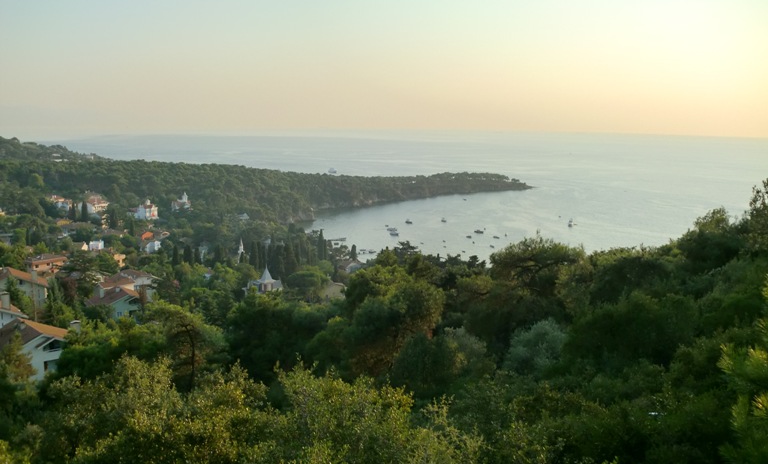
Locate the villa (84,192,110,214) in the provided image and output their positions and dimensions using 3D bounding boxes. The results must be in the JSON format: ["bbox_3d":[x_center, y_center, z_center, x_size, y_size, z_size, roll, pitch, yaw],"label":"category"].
[{"bbox_3d":[-183.309,-18.172,496.958,11.500,13.000,12.000,4,8,28],"label":"villa"}]

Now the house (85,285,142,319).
[{"bbox_3d":[-63.964,16.726,183.450,12.000,7.000,11.000,-4,8,-28],"label":"house"}]

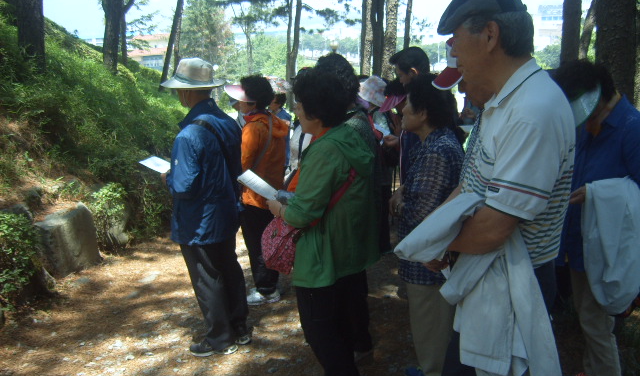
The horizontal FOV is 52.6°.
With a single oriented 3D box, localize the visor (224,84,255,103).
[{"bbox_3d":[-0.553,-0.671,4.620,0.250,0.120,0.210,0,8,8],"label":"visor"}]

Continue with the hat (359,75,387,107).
[{"bbox_3d":[0.393,-0.708,4.750,0.280,0.160,0.260,10,3,-11],"label":"hat"}]

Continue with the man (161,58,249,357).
[{"bbox_3d":[-0.672,0.124,3.864,0.430,1.710,0.490,2,9,22],"label":"man"}]

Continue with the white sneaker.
[{"bbox_3d":[-0.425,0.799,4.807,0.260,0.110,0.100,-3,8,-15],"label":"white sneaker"}]

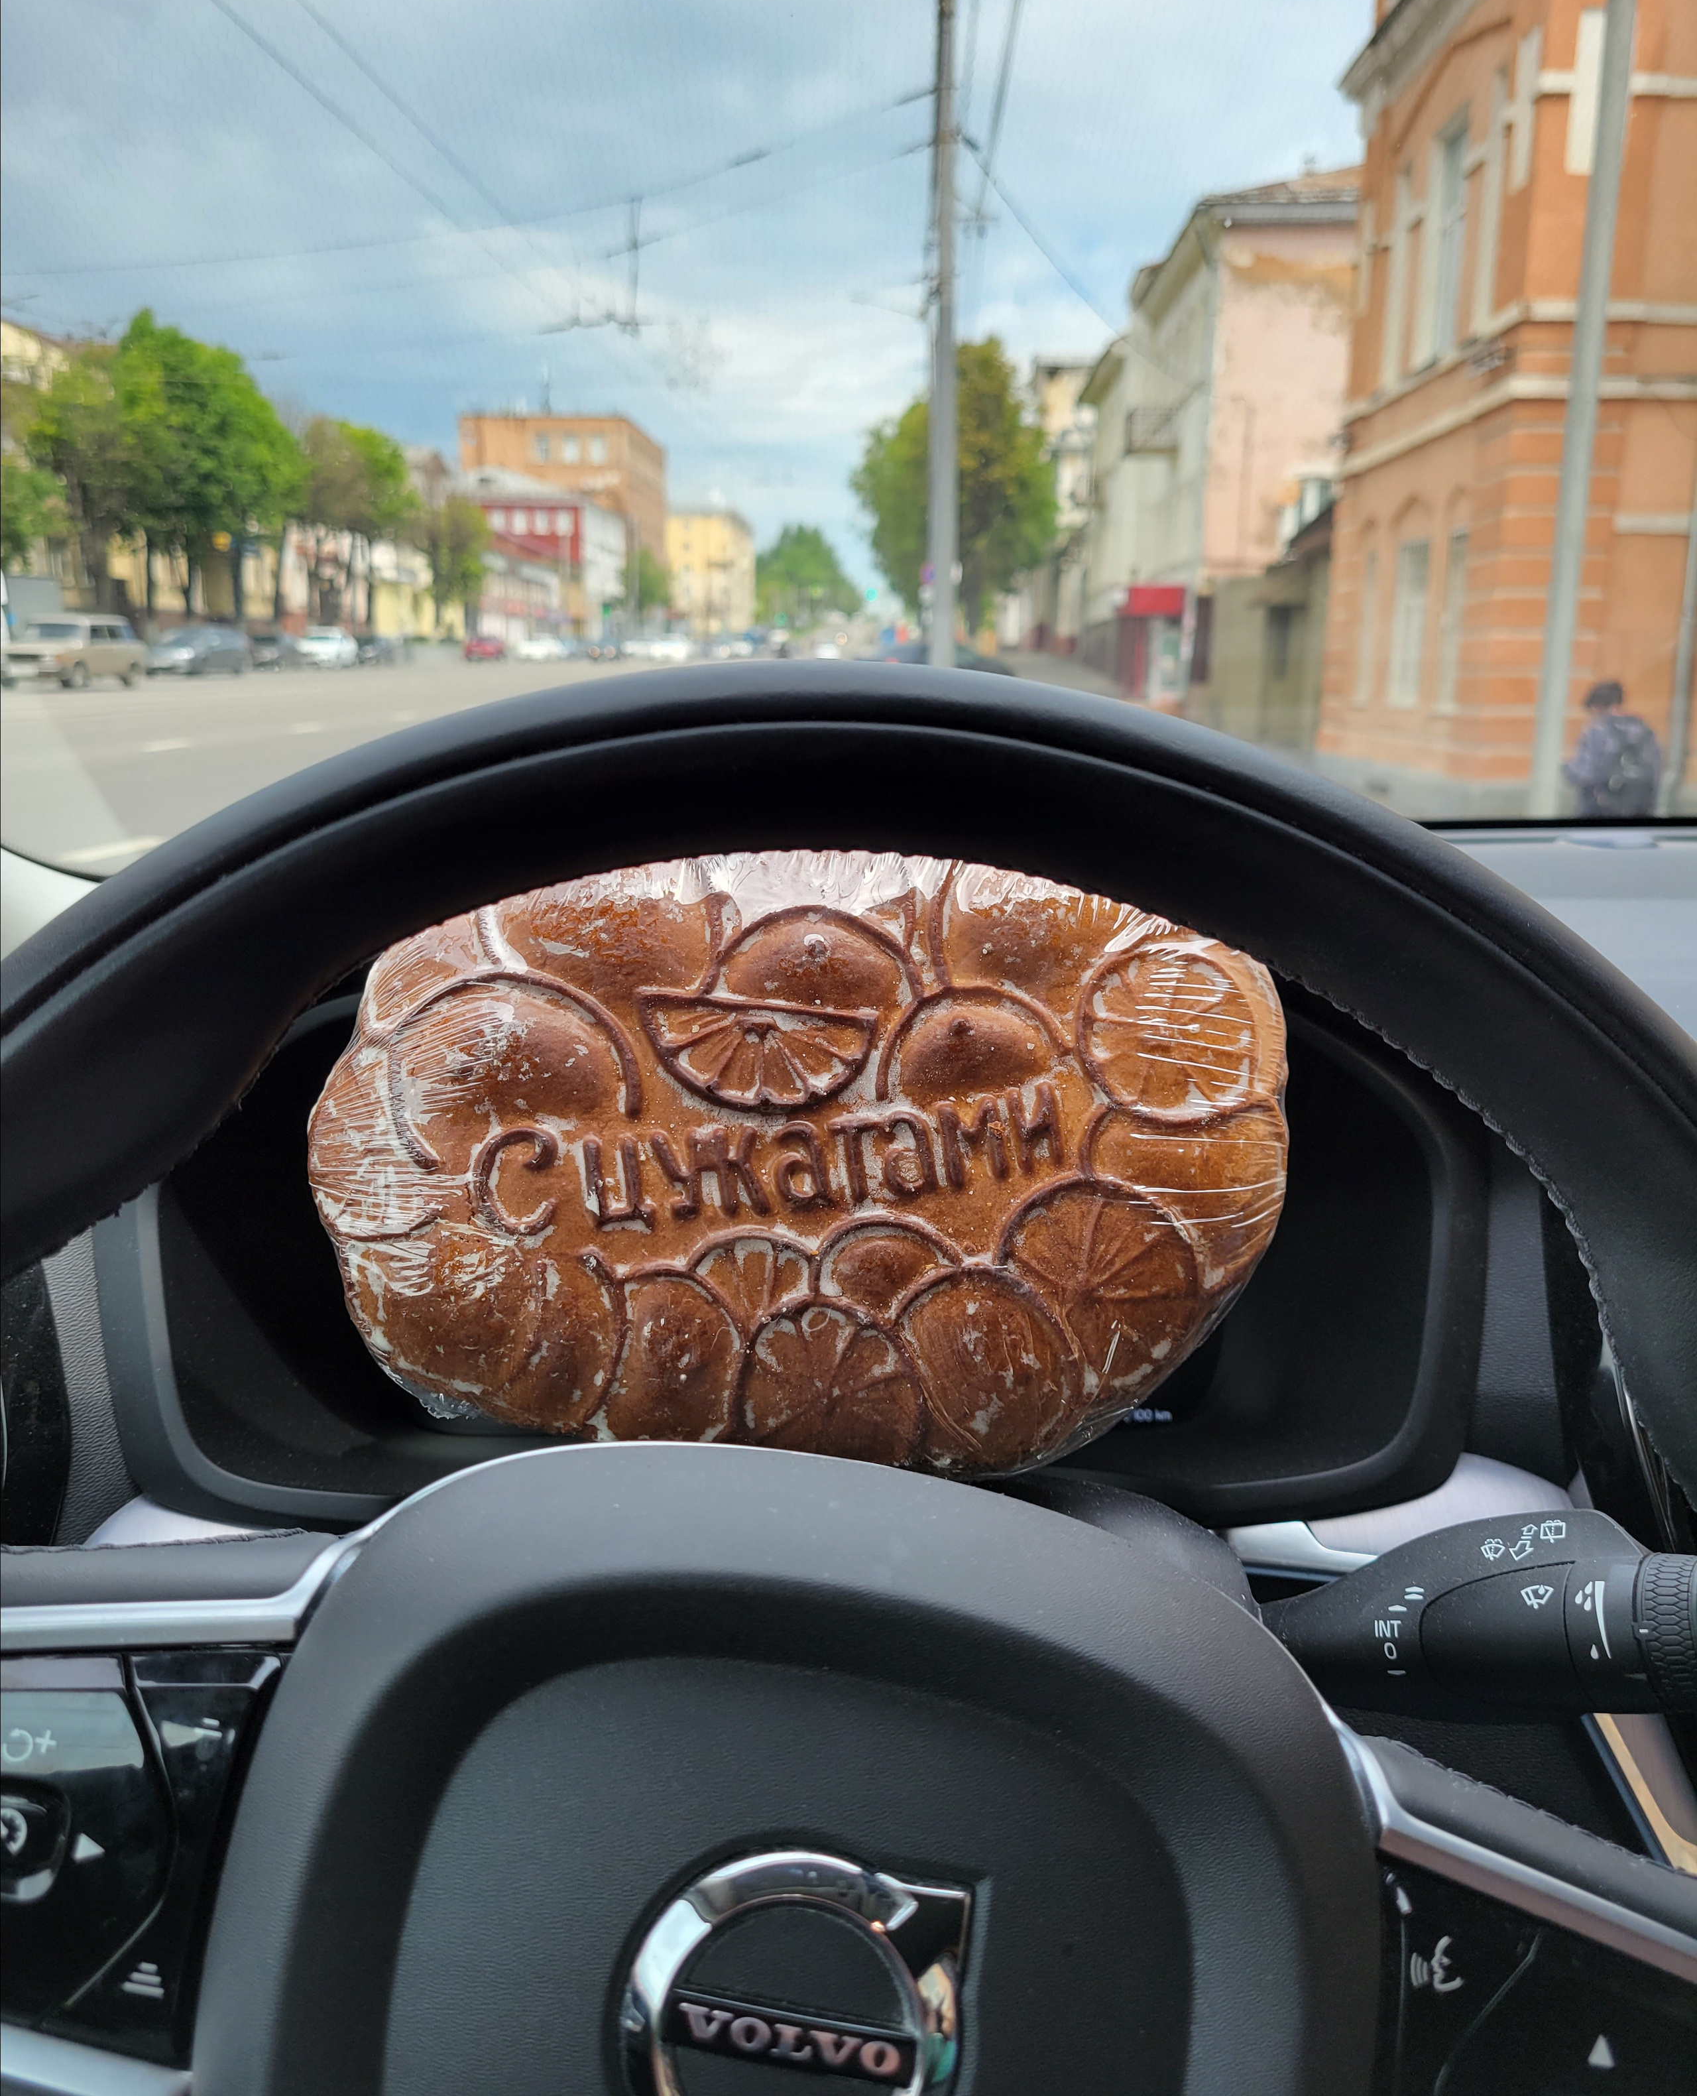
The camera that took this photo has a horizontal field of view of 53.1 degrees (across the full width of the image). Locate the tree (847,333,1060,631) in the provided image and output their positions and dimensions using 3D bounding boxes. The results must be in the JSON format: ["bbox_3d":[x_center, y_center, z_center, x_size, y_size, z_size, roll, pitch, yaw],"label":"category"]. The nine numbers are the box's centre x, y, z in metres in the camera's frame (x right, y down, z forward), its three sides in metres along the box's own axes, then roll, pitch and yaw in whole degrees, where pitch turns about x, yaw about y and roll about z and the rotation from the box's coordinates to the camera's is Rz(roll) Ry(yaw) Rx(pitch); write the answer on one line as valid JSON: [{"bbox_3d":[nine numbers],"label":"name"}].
[{"bbox_3d":[4.071,-21.275,66.851,7.800,12.150,7.800,0,14,2],"label":"tree"}]

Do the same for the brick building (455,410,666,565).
[{"bbox_3d":[-29.361,-54.220,181.550,17.000,21.270,28.000,0,14,2],"label":"brick building"}]

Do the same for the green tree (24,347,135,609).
[{"bbox_3d":[-22.848,-16.214,51.593,3.900,9.270,4.200,0,14,2],"label":"green tree"}]

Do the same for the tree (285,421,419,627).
[{"bbox_3d":[-21.529,-22.204,74.836,5.400,10.320,5.400,0,14,2],"label":"tree"}]

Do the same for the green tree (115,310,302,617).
[{"bbox_3d":[-21.730,-19.160,59.107,6.300,11.770,6.300,0,14,2],"label":"green tree"}]

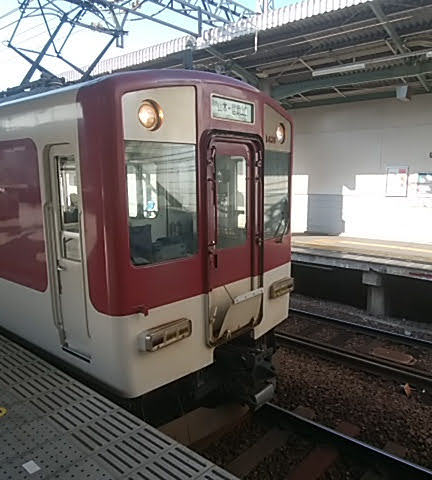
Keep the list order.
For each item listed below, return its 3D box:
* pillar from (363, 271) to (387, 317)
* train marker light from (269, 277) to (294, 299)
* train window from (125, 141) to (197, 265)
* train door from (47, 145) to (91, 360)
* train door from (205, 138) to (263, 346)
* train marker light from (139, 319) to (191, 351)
[{"bbox_3d":[3.386,1.133,8.684,0.326,0.908,0.367,7,12,40],"label":"pillar"},{"bbox_3d":[0.802,0.577,4.936,0.112,0.140,0.490,6,11,33],"label":"train marker light"},{"bbox_3d":[-0.422,-0.306,3.401,0.704,0.989,0.051,-9,12,-43],"label":"train window"},{"bbox_3d":[-1.255,0.122,3.508,0.469,1.826,0.071,7,12,40],"label":"train door"},{"bbox_3d":[0.197,0.018,4.101,0.112,1.969,0.785,7,12,40],"label":"train door"},{"bbox_3d":[-0.427,0.812,3.502,0.490,0.140,0.112,-9,12,-43],"label":"train marker light"}]

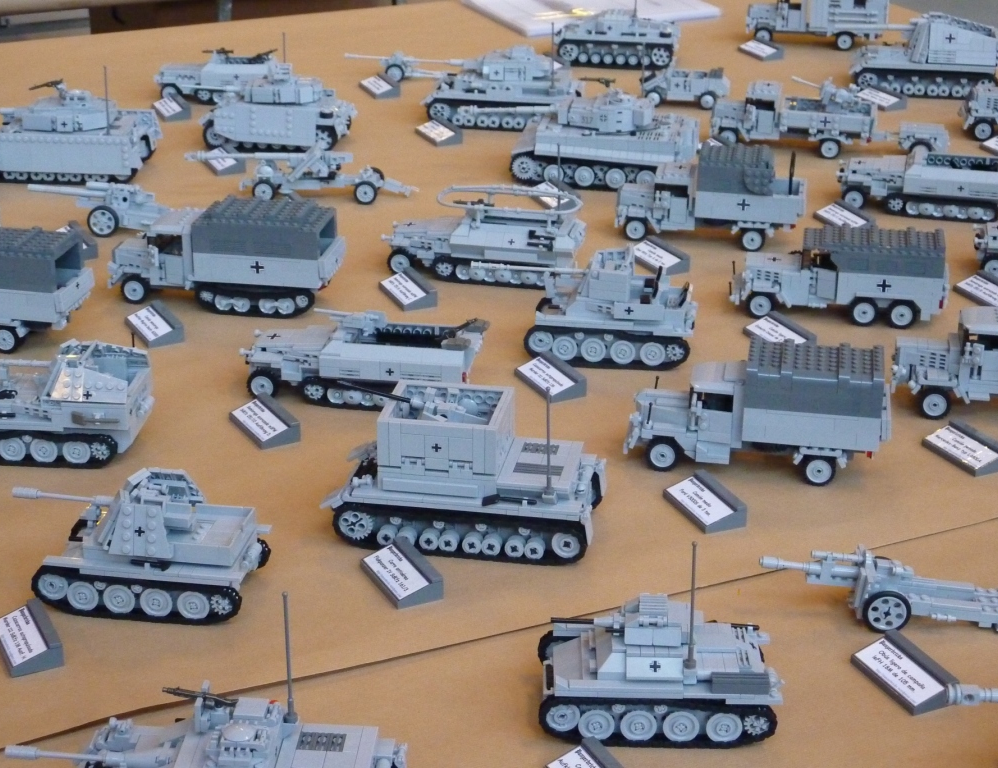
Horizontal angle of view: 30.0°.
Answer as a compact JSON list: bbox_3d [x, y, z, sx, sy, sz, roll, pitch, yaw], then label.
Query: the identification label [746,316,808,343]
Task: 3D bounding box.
[{"bbox_3d":[0.236,-0.043,1.590,0.024,0.002,0.060,-27,31,-13],"label":"identification label"}]

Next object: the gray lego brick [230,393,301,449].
[{"bbox_3d":[-0.179,0.028,1.422,0.032,0.016,0.064,-12,27,-27],"label":"gray lego brick"}]

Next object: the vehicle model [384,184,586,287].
[{"bbox_3d":[-0.013,-0.141,1.727,0.186,0.079,0.072,6,24,11],"label":"vehicle model"}]

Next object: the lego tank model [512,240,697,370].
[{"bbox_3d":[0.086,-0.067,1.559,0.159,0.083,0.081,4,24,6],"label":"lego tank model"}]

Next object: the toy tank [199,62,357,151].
[{"bbox_3d":[-0.238,-0.301,2.007,0.166,0.091,0.091,5,24,10],"label":"toy tank"}]

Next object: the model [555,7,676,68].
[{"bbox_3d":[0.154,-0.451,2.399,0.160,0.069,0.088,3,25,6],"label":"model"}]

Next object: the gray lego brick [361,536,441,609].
[{"bbox_3d":[-0.065,0.123,1.225,0.032,0.016,0.064,-11,26,-24],"label":"gray lego brick"}]

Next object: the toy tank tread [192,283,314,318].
[{"bbox_3d":[-0.216,-0.075,1.636,0.107,0.029,0.017,4,24,6],"label":"toy tank tread"}]

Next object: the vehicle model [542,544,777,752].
[{"bbox_3d":[0.091,0.135,1.063,0.139,0.124,0.069,1,24,2],"label":"vehicle model"}]

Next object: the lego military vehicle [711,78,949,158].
[{"bbox_3d":[0.376,-0.305,2.105,0.267,0.086,0.062,6,25,14],"label":"lego military vehicle"}]

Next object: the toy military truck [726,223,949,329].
[{"bbox_3d":[0.302,-0.101,1.653,0.189,0.078,0.063,5,24,11],"label":"toy military truck"}]

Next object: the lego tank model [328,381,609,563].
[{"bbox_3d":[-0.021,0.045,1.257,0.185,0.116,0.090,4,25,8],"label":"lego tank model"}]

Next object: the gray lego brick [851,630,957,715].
[{"bbox_3d":[0.241,0.171,1.105,0.032,0.015,0.062,-11,27,-23],"label":"gray lego brick"}]

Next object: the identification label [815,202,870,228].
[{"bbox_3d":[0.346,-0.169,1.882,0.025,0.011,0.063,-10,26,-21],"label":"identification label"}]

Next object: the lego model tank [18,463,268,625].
[{"bbox_3d":[-0.229,0.097,1.180,0.162,0.083,0.064,4,25,8],"label":"lego model tank"}]

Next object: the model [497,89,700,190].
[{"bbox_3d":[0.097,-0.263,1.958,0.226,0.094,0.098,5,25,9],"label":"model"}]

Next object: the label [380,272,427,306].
[{"bbox_3d":[-0.085,-0.085,1.658,0.022,0.002,0.060,-23,31,-16],"label":"label"}]

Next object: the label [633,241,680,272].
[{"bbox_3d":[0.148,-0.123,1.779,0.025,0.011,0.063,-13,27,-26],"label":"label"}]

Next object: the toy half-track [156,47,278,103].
[{"bbox_3d":[-0.335,-0.372,2.229,0.147,0.063,0.060,4,25,7],"label":"toy half-track"}]

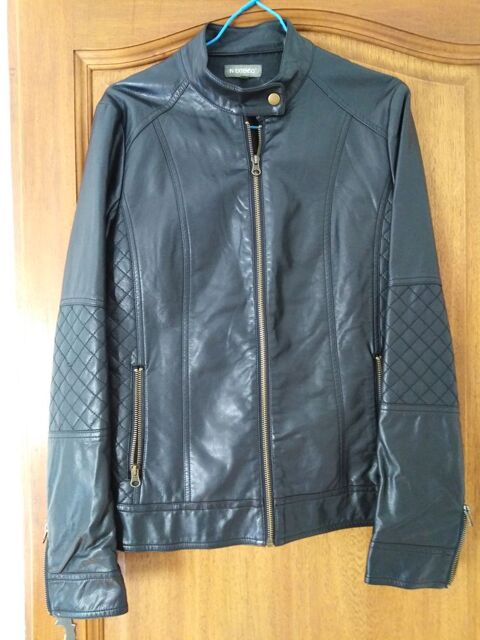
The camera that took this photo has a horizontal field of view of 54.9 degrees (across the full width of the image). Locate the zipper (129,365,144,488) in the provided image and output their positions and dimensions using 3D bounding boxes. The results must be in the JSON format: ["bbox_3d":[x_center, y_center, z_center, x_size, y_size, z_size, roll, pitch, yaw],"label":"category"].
[{"bbox_3d":[-0.130,0.135,0.582,0.016,0.152,0.008,2,1,11],"label":"zipper"}]

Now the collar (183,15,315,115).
[{"bbox_3d":[0.010,-0.338,0.620,0.172,0.150,0.085,-1,1,-2],"label":"collar"}]

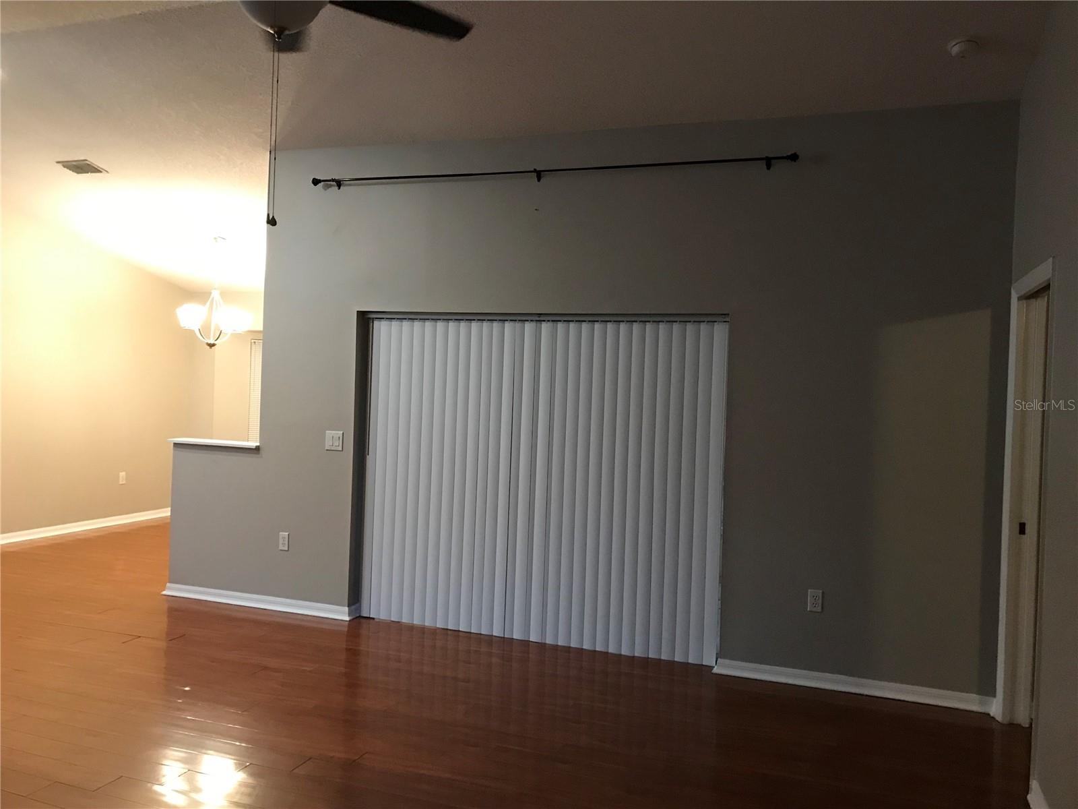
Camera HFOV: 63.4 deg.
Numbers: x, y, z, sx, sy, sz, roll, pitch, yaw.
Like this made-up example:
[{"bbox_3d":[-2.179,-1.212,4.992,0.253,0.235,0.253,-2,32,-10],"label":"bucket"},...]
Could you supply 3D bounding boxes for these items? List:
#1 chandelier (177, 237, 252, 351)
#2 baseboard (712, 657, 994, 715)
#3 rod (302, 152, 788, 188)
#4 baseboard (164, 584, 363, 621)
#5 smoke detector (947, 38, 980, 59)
[{"bbox_3d":[-2.902,-1.000,7.785,0.640,0.970,0.640,2,1,19],"label":"chandelier"},{"bbox_3d":[1.626,1.477,4.612,1.390,0.083,0.020,2,1,19],"label":"baseboard"},{"bbox_3d":[-0.040,-1.369,5.158,3.025,0.068,0.100,2,1,19],"label":"rod"},{"bbox_3d":[-1.917,1.330,5.927,1.500,0.083,0.130,2,1,19],"label":"baseboard"},{"bbox_3d":[1.936,-1.623,3.974,0.140,0.045,0.140,2,-13,19],"label":"smoke detector"}]

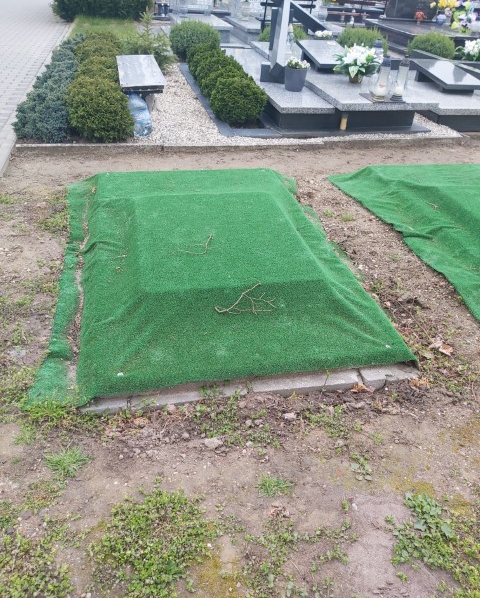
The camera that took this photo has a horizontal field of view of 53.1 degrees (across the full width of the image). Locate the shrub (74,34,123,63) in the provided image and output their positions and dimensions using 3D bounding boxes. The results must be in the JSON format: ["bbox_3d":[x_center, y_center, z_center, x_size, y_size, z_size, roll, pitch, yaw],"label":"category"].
[{"bbox_3d":[-1.682,-2.845,5.716,0.550,0.490,0.550,-4,36,-11],"label":"shrub"}]

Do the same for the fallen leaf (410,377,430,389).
[{"bbox_3d":[0.757,0.346,2.007,0.080,0.025,0.055,-4,36,-11],"label":"fallen leaf"}]

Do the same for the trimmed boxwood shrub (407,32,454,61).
[{"bbox_3d":[3.013,-3.916,7.559,0.710,0.500,0.700,-5,36,-12],"label":"trimmed boxwood shrub"}]

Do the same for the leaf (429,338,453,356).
[{"bbox_3d":[0.859,0.212,2.054,0.100,0.030,0.075,14,37,14],"label":"leaf"}]

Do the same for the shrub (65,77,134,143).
[{"bbox_3d":[-1.168,-1.592,4.019,0.530,0.490,0.530,-4,36,-11],"label":"shrub"}]

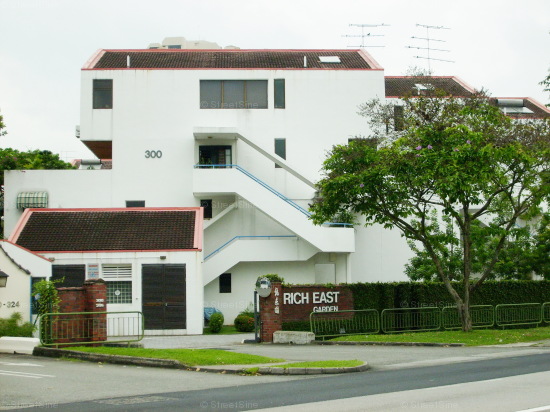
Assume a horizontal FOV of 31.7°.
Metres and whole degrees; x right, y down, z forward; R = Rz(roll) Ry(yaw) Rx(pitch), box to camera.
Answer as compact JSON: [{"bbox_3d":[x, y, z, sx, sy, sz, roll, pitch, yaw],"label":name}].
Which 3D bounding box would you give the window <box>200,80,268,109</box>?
[{"bbox_3d":[-1.976,-5.371,46.671,3.275,1.421,0.120,0,-5,-3],"label":"window"}]

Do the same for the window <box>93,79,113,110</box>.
[{"bbox_3d":[-8.232,-5.342,46.356,0.944,1.425,0.120,0,-5,-3],"label":"window"}]

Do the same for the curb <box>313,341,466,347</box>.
[{"bbox_3d":[3.100,3.805,26.805,4.351,0.130,0.220,-3,-5,23],"label":"curb"}]

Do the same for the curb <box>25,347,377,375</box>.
[{"bbox_3d":[-2.706,3.478,21.820,10.060,0.200,2.290,-4,-6,33],"label":"curb"}]

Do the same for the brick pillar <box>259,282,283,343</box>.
[{"bbox_3d":[-0.112,3.367,30.745,0.440,1.870,0.500,4,-7,-45],"label":"brick pillar"}]

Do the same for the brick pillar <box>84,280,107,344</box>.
[{"bbox_3d":[-5.274,3.157,28.502,0.460,1.900,0.460,4,-7,-43],"label":"brick pillar"}]

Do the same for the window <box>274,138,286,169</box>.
[{"bbox_3d":[0.277,-2.550,47.054,0.550,1.450,0.120,0,-5,-3],"label":"window"}]

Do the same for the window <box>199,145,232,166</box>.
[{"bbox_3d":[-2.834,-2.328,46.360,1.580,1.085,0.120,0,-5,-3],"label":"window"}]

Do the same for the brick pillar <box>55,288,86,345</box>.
[{"bbox_3d":[-5.303,2.863,25.051,0.850,1.520,0.380,4,-7,-45],"label":"brick pillar"}]

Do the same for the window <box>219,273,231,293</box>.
[{"bbox_3d":[-2.363,3.708,46.350,0.560,0.940,0.120,0,-5,-3],"label":"window"}]

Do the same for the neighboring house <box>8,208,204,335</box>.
[{"bbox_3d":[-6.670,2.516,39.346,7.500,5.250,5.200,0,-5,-3],"label":"neighboring house"}]

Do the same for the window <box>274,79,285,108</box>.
[{"bbox_3d":[0.244,-5.464,47.308,0.550,1.480,0.120,0,-5,-3],"label":"window"}]

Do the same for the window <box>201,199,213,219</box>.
[{"bbox_3d":[-3.253,0.158,46.121,0.555,0.883,0.120,0,-5,-3],"label":"window"}]

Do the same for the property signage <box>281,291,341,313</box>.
[{"bbox_3d":[1.174,3.017,30.382,2.504,0.639,0.060,4,-7,-43],"label":"property signage"}]

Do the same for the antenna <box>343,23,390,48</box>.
[{"bbox_3d":[4.770,-8.809,50.500,2.500,1.450,1.100,0,-5,-3],"label":"antenna"}]

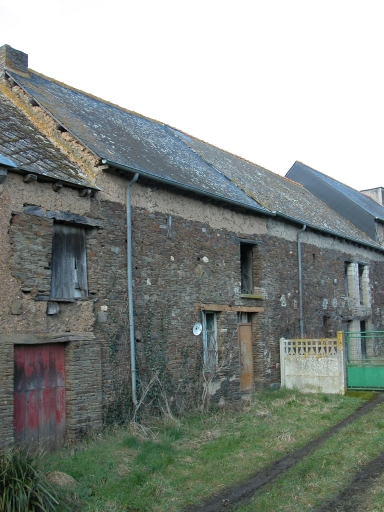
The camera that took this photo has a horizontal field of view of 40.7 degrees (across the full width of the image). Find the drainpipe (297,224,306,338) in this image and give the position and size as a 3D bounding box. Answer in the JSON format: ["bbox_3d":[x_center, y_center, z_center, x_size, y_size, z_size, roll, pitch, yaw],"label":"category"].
[{"bbox_3d":[3.745,1.364,17.356,0.260,4.902,0.110,-9,-12,41],"label":"drainpipe"}]

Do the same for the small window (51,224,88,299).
[{"bbox_3d":[-2.495,0.120,10.677,0.050,1.471,0.864,-9,-12,41],"label":"small window"}]

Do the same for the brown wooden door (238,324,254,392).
[{"bbox_3d":[1.578,2.927,15.009,0.060,1.876,0.686,-9,-12,41],"label":"brown wooden door"}]

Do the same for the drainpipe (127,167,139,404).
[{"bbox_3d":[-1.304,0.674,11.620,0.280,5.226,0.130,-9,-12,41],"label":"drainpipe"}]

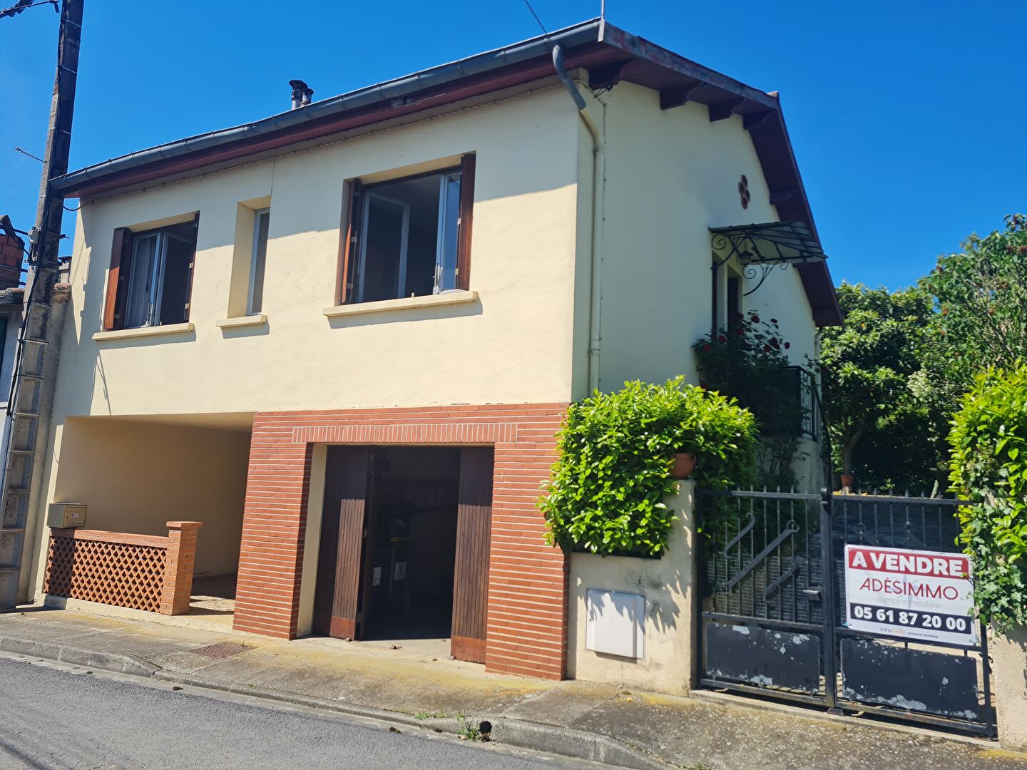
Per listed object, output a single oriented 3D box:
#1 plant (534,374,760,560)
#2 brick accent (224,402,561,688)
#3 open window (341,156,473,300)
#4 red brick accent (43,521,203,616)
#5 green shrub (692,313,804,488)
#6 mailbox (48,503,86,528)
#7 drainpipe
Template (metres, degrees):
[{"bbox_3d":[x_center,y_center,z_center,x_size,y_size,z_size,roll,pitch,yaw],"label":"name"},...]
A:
[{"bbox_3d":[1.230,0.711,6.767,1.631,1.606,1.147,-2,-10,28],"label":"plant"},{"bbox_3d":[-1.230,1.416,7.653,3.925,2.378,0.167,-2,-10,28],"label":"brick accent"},{"bbox_3d":[-1.092,-1.591,8.220,1.724,1.426,0.310,-2,-10,28],"label":"open window"},{"bbox_3d":[-4.915,2.190,9.588,2.567,1.042,0.310,-2,-10,28],"label":"red brick accent"},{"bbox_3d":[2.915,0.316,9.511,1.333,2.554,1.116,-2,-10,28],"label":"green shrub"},{"bbox_3d":[-5.857,1.721,10.120,0.353,0.287,0.279,-2,-10,28],"label":"mailbox"},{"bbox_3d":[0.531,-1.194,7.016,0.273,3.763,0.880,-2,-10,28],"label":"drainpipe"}]

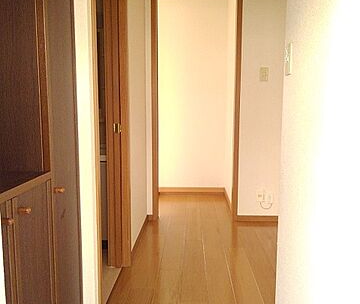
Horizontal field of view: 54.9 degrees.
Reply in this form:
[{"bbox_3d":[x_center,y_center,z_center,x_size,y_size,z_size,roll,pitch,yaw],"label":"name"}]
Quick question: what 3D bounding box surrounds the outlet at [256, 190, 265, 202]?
[{"bbox_3d":[0.739,0.413,3.173,0.071,0.115,0.011,0,7,2],"label":"outlet"}]

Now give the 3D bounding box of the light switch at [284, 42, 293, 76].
[{"bbox_3d":[0.422,-0.361,1.352,0.011,0.120,0.072,0,7,2],"label":"light switch"}]

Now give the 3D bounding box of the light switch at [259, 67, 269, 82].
[{"bbox_3d":[0.742,-0.680,3.038,0.073,0.120,0.011,0,7,2],"label":"light switch"}]

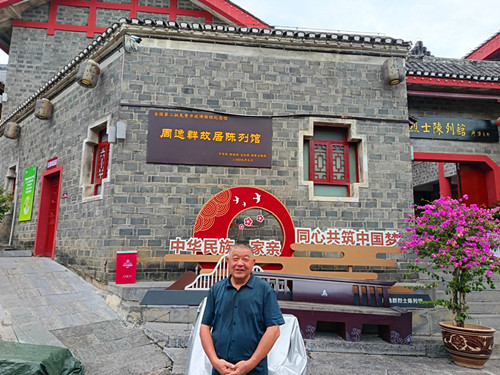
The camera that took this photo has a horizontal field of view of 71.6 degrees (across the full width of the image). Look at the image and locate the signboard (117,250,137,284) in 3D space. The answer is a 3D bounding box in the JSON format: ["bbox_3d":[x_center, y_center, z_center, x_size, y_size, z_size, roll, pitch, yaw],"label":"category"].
[{"bbox_3d":[-2.123,1.384,5.989,0.344,0.555,0.080,2,-9,-8],"label":"signboard"}]

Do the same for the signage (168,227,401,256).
[{"bbox_3d":[0.639,0.898,5.688,3.857,0.469,0.080,2,-9,-5],"label":"signage"}]

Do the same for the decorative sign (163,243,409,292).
[{"bbox_3d":[0.674,1.328,5.729,4.132,0.784,0.100,2,-9,-5],"label":"decorative sign"}]

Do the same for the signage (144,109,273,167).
[{"bbox_3d":[-0.718,-0.904,6.473,2.313,0.985,0.060,2,-9,-6],"label":"signage"}]

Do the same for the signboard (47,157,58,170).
[{"bbox_3d":[-4.913,-0.592,8.635,0.706,0.243,0.040,-7,-12,42],"label":"signboard"}]

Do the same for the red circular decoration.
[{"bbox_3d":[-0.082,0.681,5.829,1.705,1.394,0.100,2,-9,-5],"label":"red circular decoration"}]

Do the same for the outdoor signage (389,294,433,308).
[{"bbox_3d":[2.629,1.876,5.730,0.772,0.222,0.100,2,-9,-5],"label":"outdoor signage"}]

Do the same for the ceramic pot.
[{"bbox_3d":[3.046,2.208,4.853,0.681,0.494,0.681,1,-9,0],"label":"ceramic pot"}]

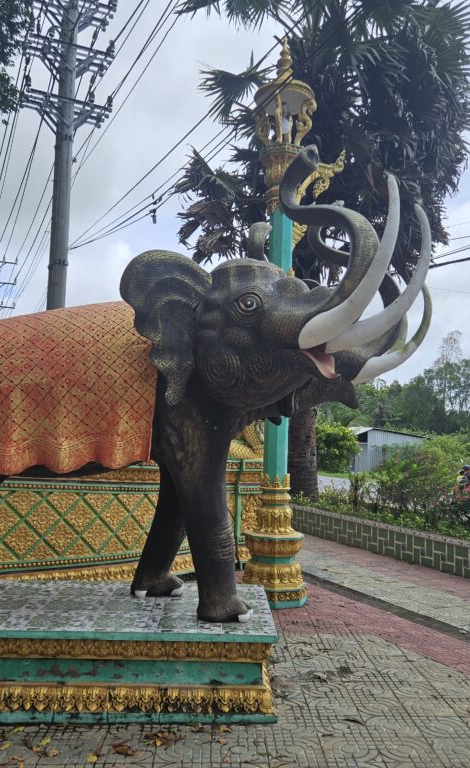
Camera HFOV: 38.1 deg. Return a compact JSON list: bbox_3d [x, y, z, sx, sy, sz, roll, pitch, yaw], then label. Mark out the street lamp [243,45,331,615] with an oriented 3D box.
[{"bbox_3d":[0.549,-0.798,7.377,0.860,6.180,0.760,2,-6,-2],"label":"street lamp"}]

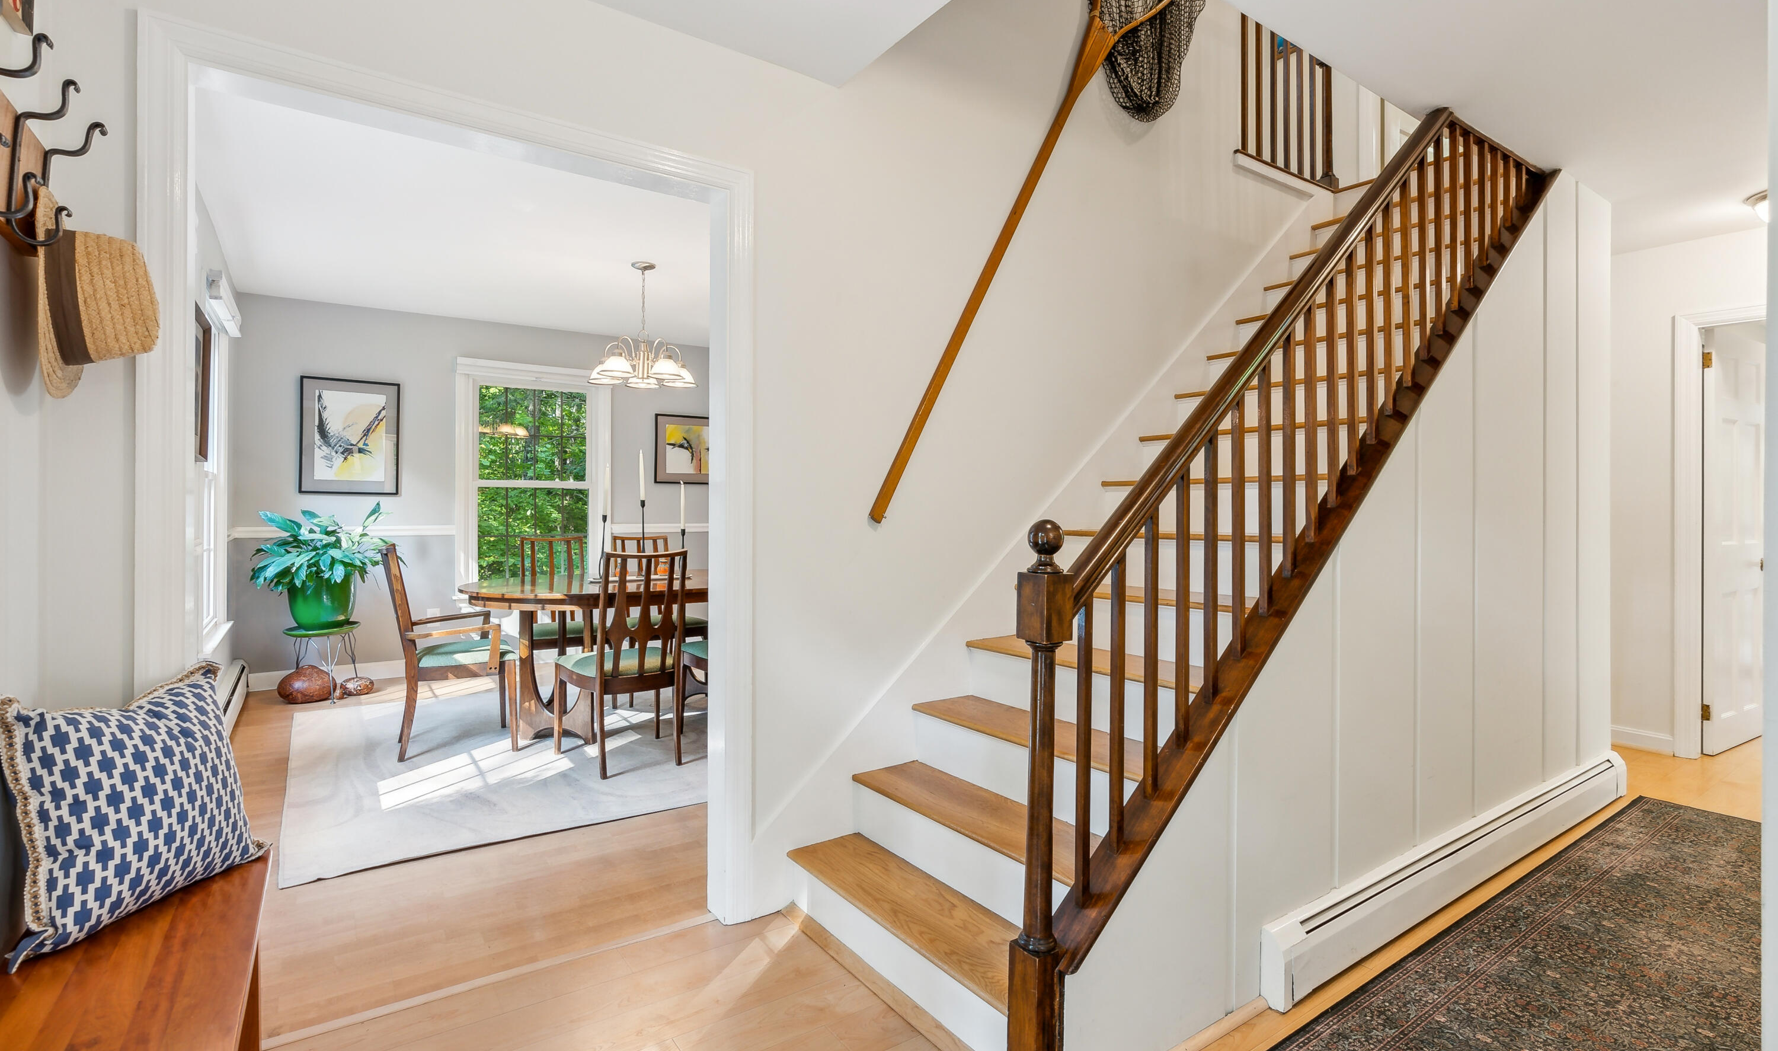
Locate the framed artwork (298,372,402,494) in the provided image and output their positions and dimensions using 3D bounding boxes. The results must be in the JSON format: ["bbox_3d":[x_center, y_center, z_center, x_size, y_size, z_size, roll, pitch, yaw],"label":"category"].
[{"bbox_3d":[-3.710,-0.613,5.452,0.577,0.799,0.027,0,0,-35],"label":"framed artwork"}]

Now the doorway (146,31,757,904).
[{"bbox_3d":[-0.928,0.054,1.898,1.255,2.062,0.141,0,0,-35],"label":"doorway"}]

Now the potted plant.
[{"bbox_3d":[-3.560,0.256,4.937,0.716,0.787,0.716,0,0,-35],"label":"potted plant"}]

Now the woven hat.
[{"bbox_3d":[-1.075,-0.318,1.091,0.100,0.282,0.244,0,0,-35],"label":"woven hat"}]

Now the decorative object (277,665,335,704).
[{"bbox_3d":[-3.594,0.978,4.883,0.298,0.233,0.260,0,0,-35],"label":"decorative object"}]

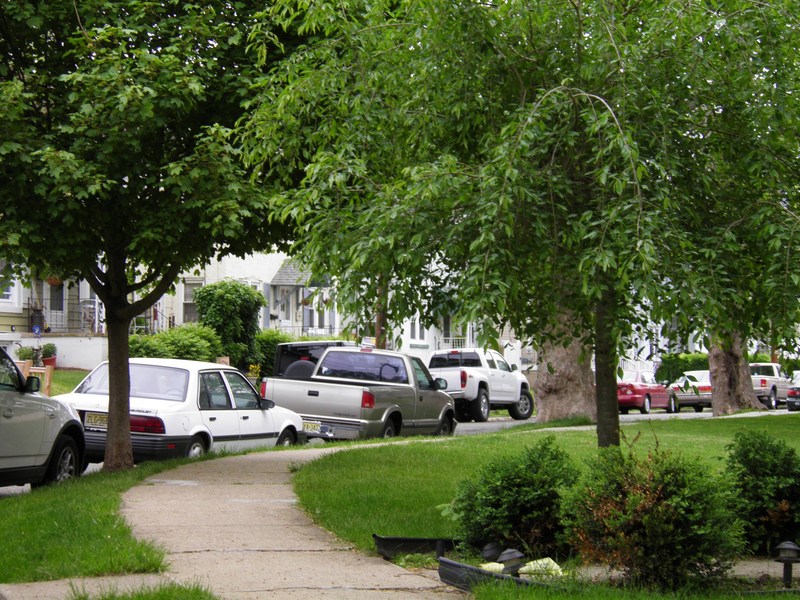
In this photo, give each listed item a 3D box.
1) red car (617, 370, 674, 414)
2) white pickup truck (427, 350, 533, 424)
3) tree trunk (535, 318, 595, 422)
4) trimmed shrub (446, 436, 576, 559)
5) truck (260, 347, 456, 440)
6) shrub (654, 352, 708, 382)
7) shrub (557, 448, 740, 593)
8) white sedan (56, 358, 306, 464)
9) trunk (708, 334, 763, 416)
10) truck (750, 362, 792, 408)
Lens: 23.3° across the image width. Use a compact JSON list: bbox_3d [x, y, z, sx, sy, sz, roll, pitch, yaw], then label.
[{"bbox_3d":[7.550,2.960,62.100,1.720,1.370,4.550,0,-2,25],"label":"red car"},{"bbox_3d":[1.620,2.020,45.900,1.760,1.720,5.250,0,-2,21],"label":"white pickup truck"},{"bbox_3d":[3.069,1.289,36.000,1.120,1.950,1.080,1,-2,0],"label":"tree trunk"},{"bbox_3d":[0.755,1.302,12.800,0.850,0.800,0.850,1,-2,0],"label":"trimmed shrub"},{"bbox_3d":[-0.530,1.520,29.300,1.730,1.580,4.830,0,-2,19],"label":"truck"},{"bbox_3d":[11.592,2.913,78.000,1.600,1.700,3.500,0,-2,24],"label":"shrub"},{"bbox_3d":[1.476,1.266,11.300,1.040,0.850,0.980,1,-2,0],"label":"shrub"},{"bbox_3d":[-2.710,1.460,24.500,1.680,1.360,4.600,0,-2,21],"label":"white sedan"},{"bbox_3d":[8.036,1.808,46.500,1.250,1.950,1.150,1,-2,0],"label":"trunk"},{"bbox_3d":[13.350,3.200,71.900,1.760,1.700,5.000,0,-2,25],"label":"truck"}]

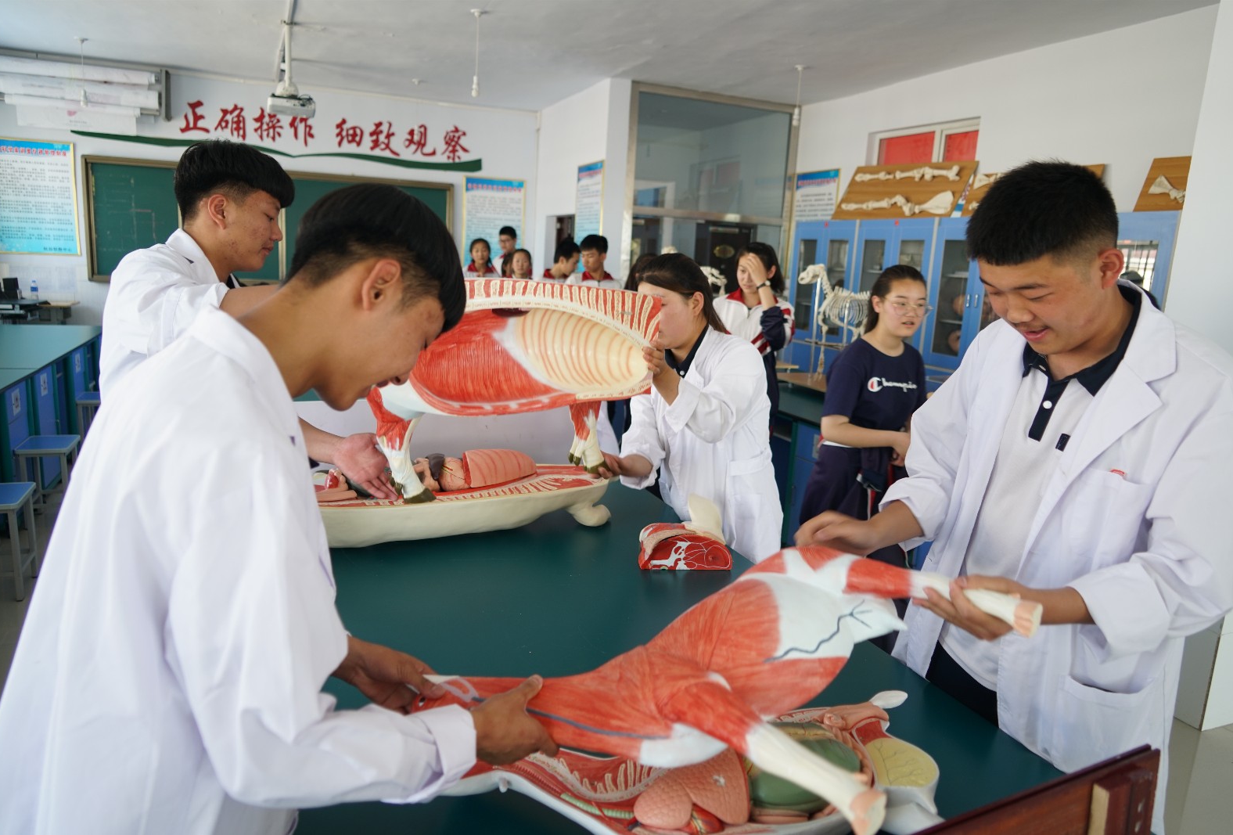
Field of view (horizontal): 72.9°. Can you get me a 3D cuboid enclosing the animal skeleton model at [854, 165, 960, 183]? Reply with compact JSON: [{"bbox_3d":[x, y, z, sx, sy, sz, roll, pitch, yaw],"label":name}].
[{"bbox_3d":[2.621,-2.216,7.643,0.070,0.140,1.370,26,1,-25],"label":"animal skeleton model"}]

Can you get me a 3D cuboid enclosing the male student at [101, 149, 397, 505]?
[{"bbox_3d":[-0.743,0.315,1.818,0.570,1.750,0.480,-2,12,-22],"label":"male student"}]

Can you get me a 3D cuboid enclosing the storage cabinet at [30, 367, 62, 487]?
[{"bbox_3d":[-3.662,0.043,4.979,0.480,0.674,0.622,-2,12,-22],"label":"storage cabinet"}]

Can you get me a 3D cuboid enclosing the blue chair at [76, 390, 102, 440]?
[{"bbox_3d":[-3.376,0.070,5.493,0.250,0.420,0.340,-1,12,-21],"label":"blue chair"}]

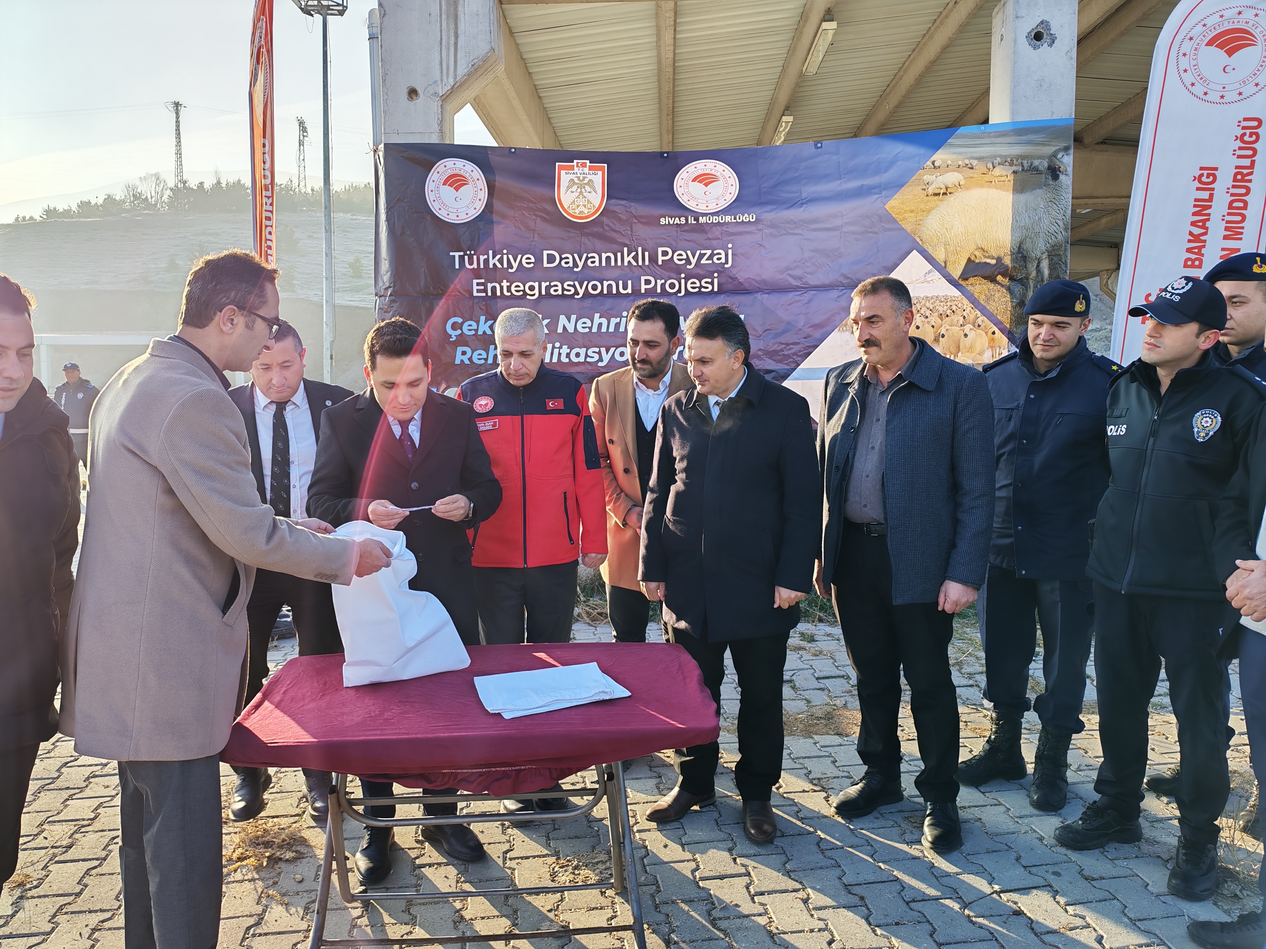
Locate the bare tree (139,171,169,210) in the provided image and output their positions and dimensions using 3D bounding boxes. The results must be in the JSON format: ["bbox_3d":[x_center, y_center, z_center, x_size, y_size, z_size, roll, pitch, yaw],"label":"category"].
[{"bbox_3d":[-96.955,-57.492,200.000,6.200,7.800,6.000,-3,6,-27],"label":"bare tree"}]

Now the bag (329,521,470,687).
[{"bbox_3d":[-0.620,0.326,2.581,0.340,0.420,0.190,-3,6,-25],"label":"bag"}]

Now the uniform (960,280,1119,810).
[{"bbox_3d":[1.460,0.250,3.509,0.550,1.840,0.400,5,7,43],"label":"uniform"}]

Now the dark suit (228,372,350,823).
[{"bbox_3d":[-1.184,0.442,3.425,0.520,1.500,0.360,-1,5,-7],"label":"dark suit"}]

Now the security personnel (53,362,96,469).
[{"bbox_3d":[-6.982,-0.513,12.402,0.560,1.790,0.380,-2,6,-17],"label":"security personnel"}]

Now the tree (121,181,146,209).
[{"bbox_3d":[-101.262,-56.691,200.000,5.200,5.800,5.000,-3,6,-27],"label":"tree"}]

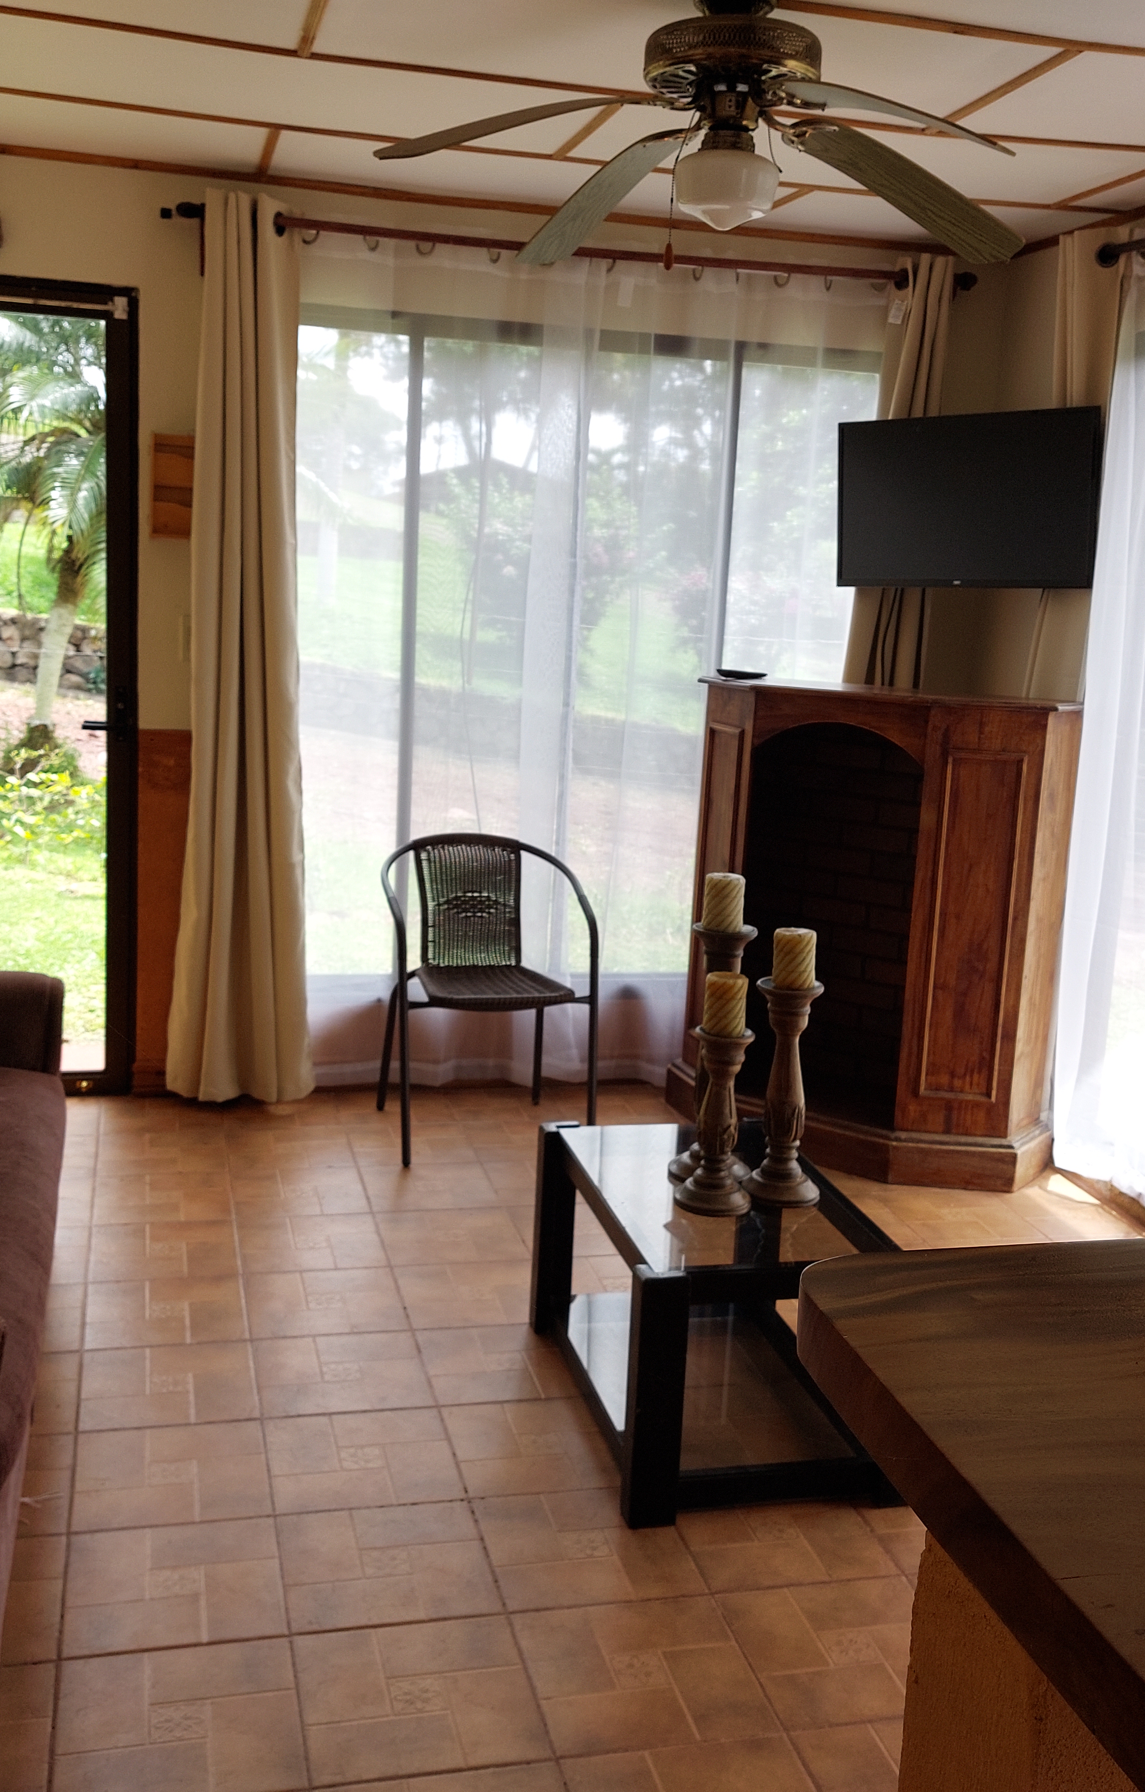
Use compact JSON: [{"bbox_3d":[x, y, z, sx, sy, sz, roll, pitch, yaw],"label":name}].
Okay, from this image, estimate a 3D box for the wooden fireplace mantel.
[{"bbox_3d":[0.748,0.068,4.392,1.040,1.213,0.435,10,13,35],"label":"wooden fireplace mantel"}]

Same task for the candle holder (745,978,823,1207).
[{"bbox_3d":[0.376,0.338,2.866,0.138,0.376,0.138,0,11,-14],"label":"candle holder"}]

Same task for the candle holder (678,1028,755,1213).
[{"bbox_3d":[0.246,0.374,2.772,0.129,0.293,0.129,0,11,-14],"label":"candle holder"}]

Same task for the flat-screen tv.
[{"bbox_3d":[1.019,-1.017,4.283,0.730,0.430,0.070,10,17,40],"label":"flat-screen tv"}]

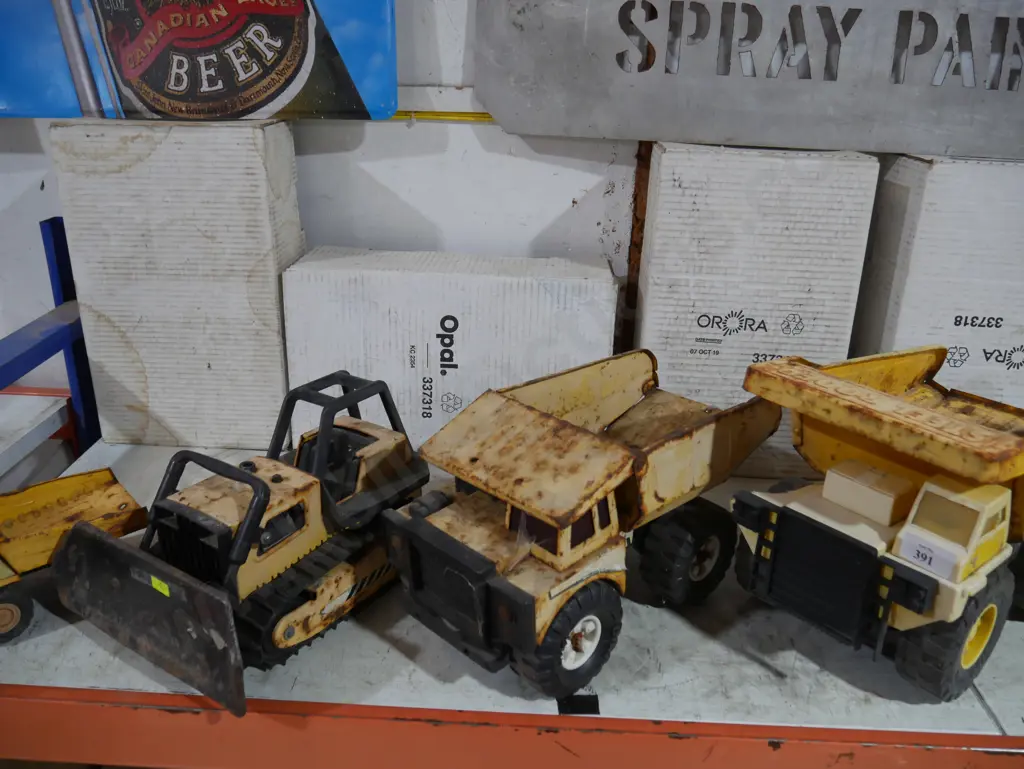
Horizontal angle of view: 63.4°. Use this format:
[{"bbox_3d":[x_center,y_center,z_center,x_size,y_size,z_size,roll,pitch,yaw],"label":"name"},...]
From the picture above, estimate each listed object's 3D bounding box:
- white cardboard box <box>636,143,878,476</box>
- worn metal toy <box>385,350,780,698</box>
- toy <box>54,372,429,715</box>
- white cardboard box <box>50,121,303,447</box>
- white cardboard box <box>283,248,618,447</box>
[{"bbox_3d":[0.333,-0.108,1.210,0.272,0.453,0.176,3,20,5],"label":"white cardboard box"},{"bbox_3d":[0.094,0.122,0.889,0.203,0.233,0.441,20,27,41],"label":"worn metal toy"},{"bbox_3d":[-0.261,0.123,0.900,0.286,0.209,0.348,15,24,34],"label":"toy"},{"bbox_3d":[-0.480,-0.154,1.268,0.278,0.467,0.176,1,20,-2],"label":"white cardboard box"},{"bbox_3d":[-0.088,-0.049,1.284,0.467,0.275,0.177,2,20,3],"label":"white cardboard box"}]

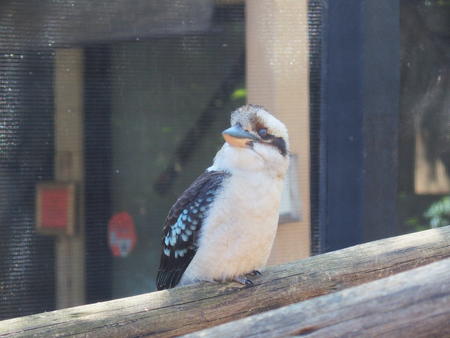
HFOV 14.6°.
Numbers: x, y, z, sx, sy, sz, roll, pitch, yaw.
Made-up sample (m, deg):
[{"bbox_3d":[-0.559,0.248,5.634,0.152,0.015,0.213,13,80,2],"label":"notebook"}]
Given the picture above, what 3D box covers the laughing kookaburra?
[{"bbox_3d":[-0.006,0.051,2.780,0.135,0.305,0.210,-2,3,-42],"label":"laughing kookaburra"}]

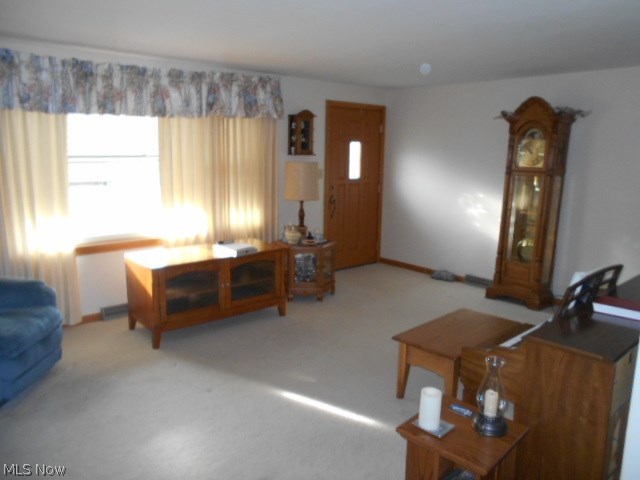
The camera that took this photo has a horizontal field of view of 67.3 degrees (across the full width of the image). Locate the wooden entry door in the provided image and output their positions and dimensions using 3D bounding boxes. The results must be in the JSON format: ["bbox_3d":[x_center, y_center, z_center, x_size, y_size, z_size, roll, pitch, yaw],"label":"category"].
[{"bbox_3d":[0.447,-0.669,6.273,1.060,2.130,0.090,-9,15,-41],"label":"wooden entry door"}]

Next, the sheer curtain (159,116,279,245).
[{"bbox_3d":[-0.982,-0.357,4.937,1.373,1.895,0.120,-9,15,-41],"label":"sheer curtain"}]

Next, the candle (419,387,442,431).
[{"bbox_3d":[0.407,0.620,1.776,0.080,0.148,0.080,1,11,0],"label":"candle"}]

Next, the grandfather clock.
[{"bbox_3d":[2.157,-0.378,4.974,0.325,2.117,0.590,-10,15,-42],"label":"grandfather clock"}]

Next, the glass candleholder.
[{"bbox_3d":[0.635,0.565,1.770,0.128,0.265,0.128,-9,15,-41],"label":"glass candleholder"}]

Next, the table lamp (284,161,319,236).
[{"bbox_3d":[-0.196,-0.420,5.328,0.370,0.830,0.370,1,11,0],"label":"table lamp"}]

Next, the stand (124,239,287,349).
[{"bbox_3d":[-0.971,0.434,4.355,1.315,0.667,0.600,-8,14,-39],"label":"stand"}]

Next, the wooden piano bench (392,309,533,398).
[{"bbox_3d":[0.945,0.810,3.273,0.890,0.409,0.445,-10,16,-44],"label":"wooden piano bench"}]

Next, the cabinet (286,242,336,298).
[{"bbox_3d":[-0.154,0.304,5.303,0.645,0.580,0.560,1,11,0],"label":"cabinet"}]

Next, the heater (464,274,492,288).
[{"bbox_3d":[1.890,0.500,5.684,0.060,0.110,0.440,-9,15,-41],"label":"heater"}]

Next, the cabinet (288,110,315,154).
[{"bbox_3d":[-0.191,-1.213,5.451,0.302,0.487,0.172,-9,15,-41],"label":"cabinet"}]

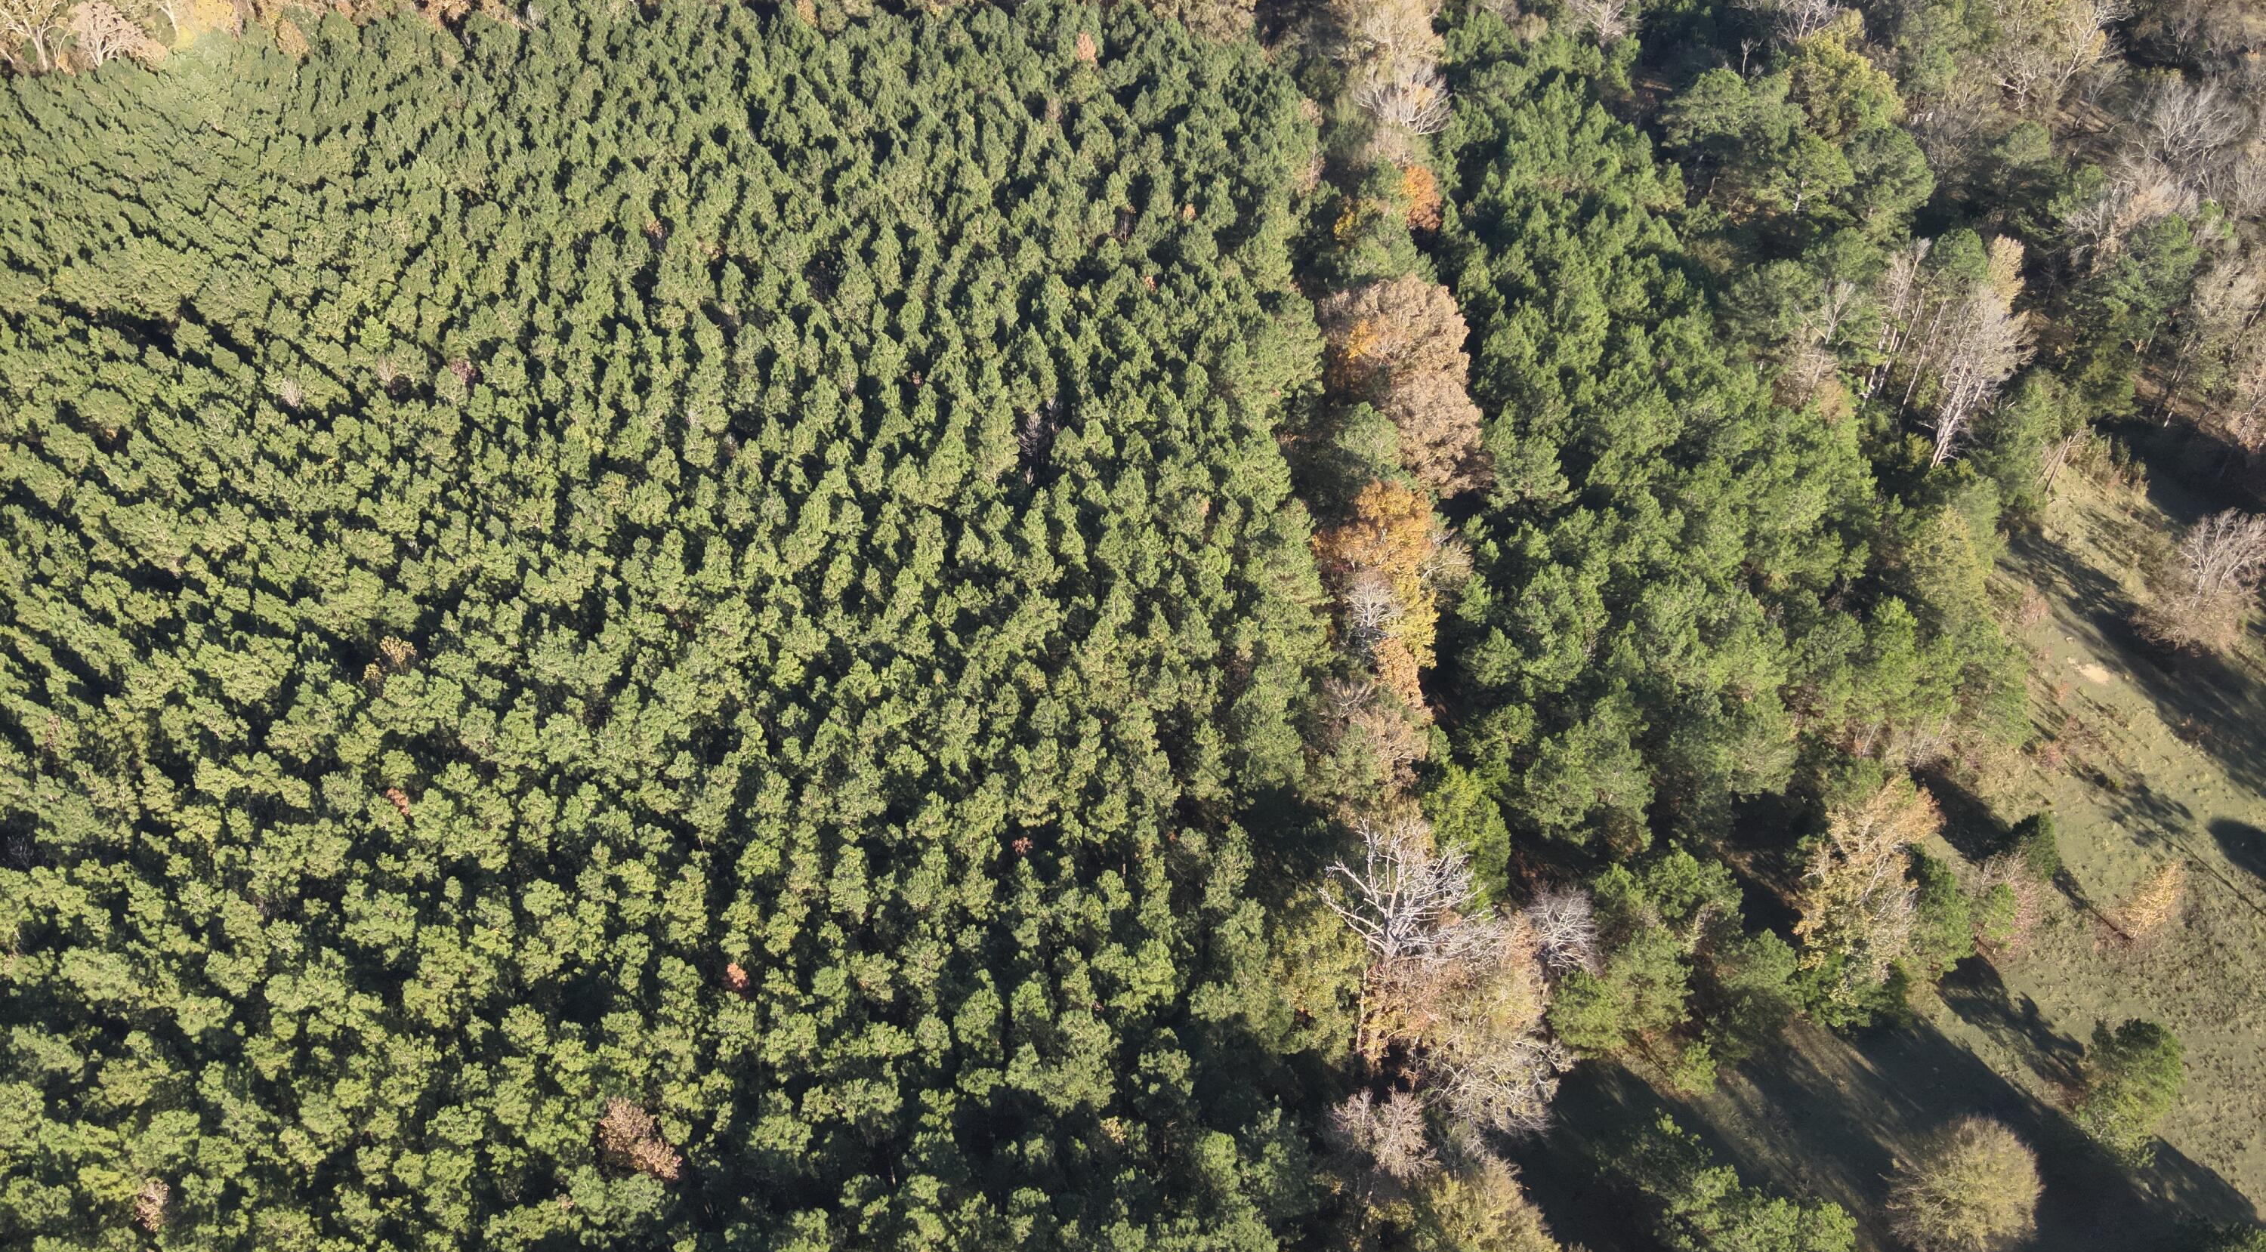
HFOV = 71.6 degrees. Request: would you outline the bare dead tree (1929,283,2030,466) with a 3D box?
[{"bbox_3d":[80.340,-23.650,151.020,7.000,20.000,7.000,20,41,24],"label":"bare dead tree"}]

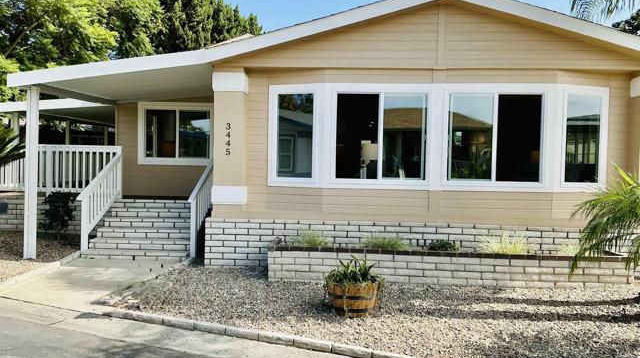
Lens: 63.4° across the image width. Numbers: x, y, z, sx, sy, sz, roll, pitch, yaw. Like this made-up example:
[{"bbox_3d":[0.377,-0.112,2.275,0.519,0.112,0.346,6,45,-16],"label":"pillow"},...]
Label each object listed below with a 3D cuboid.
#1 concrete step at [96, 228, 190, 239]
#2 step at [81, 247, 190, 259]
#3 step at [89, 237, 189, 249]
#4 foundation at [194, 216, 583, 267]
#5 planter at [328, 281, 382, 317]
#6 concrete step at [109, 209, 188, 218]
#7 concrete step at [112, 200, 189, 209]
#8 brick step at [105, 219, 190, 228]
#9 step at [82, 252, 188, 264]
[{"bbox_3d":[-3.071,0.987,9.375,1.850,0.160,0.301,1,0,4],"label":"concrete step"},{"bbox_3d":[-3.091,1.301,8.794,1.840,0.140,0.301,1,0,4],"label":"step"},{"bbox_3d":[-3.089,1.149,9.085,1.840,0.160,0.301,1,0,4],"label":"step"},{"bbox_3d":[1.310,1.123,8.435,6.420,0.836,0.200,1,0,4],"label":"foundation"},{"bbox_3d":[0.391,1.385,5.950,0.590,0.410,0.590,1,0,4],"label":"planter"},{"bbox_3d":[-3.092,0.661,9.958,1.820,0.160,0.301,1,0,4],"label":"concrete step"},{"bbox_3d":[-3.114,0.498,10.251,1.810,0.160,0.301,1,0,4],"label":"concrete step"},{"bbox_3d":[-3.074,0.824,9.666,1.840,0.160,0.301,1,0,4],"label":"brick step"},{"bbox_3d":[-3.091,1.319,8.794,1.840,0.135,0.301,1,0,4],"label":"step"}]

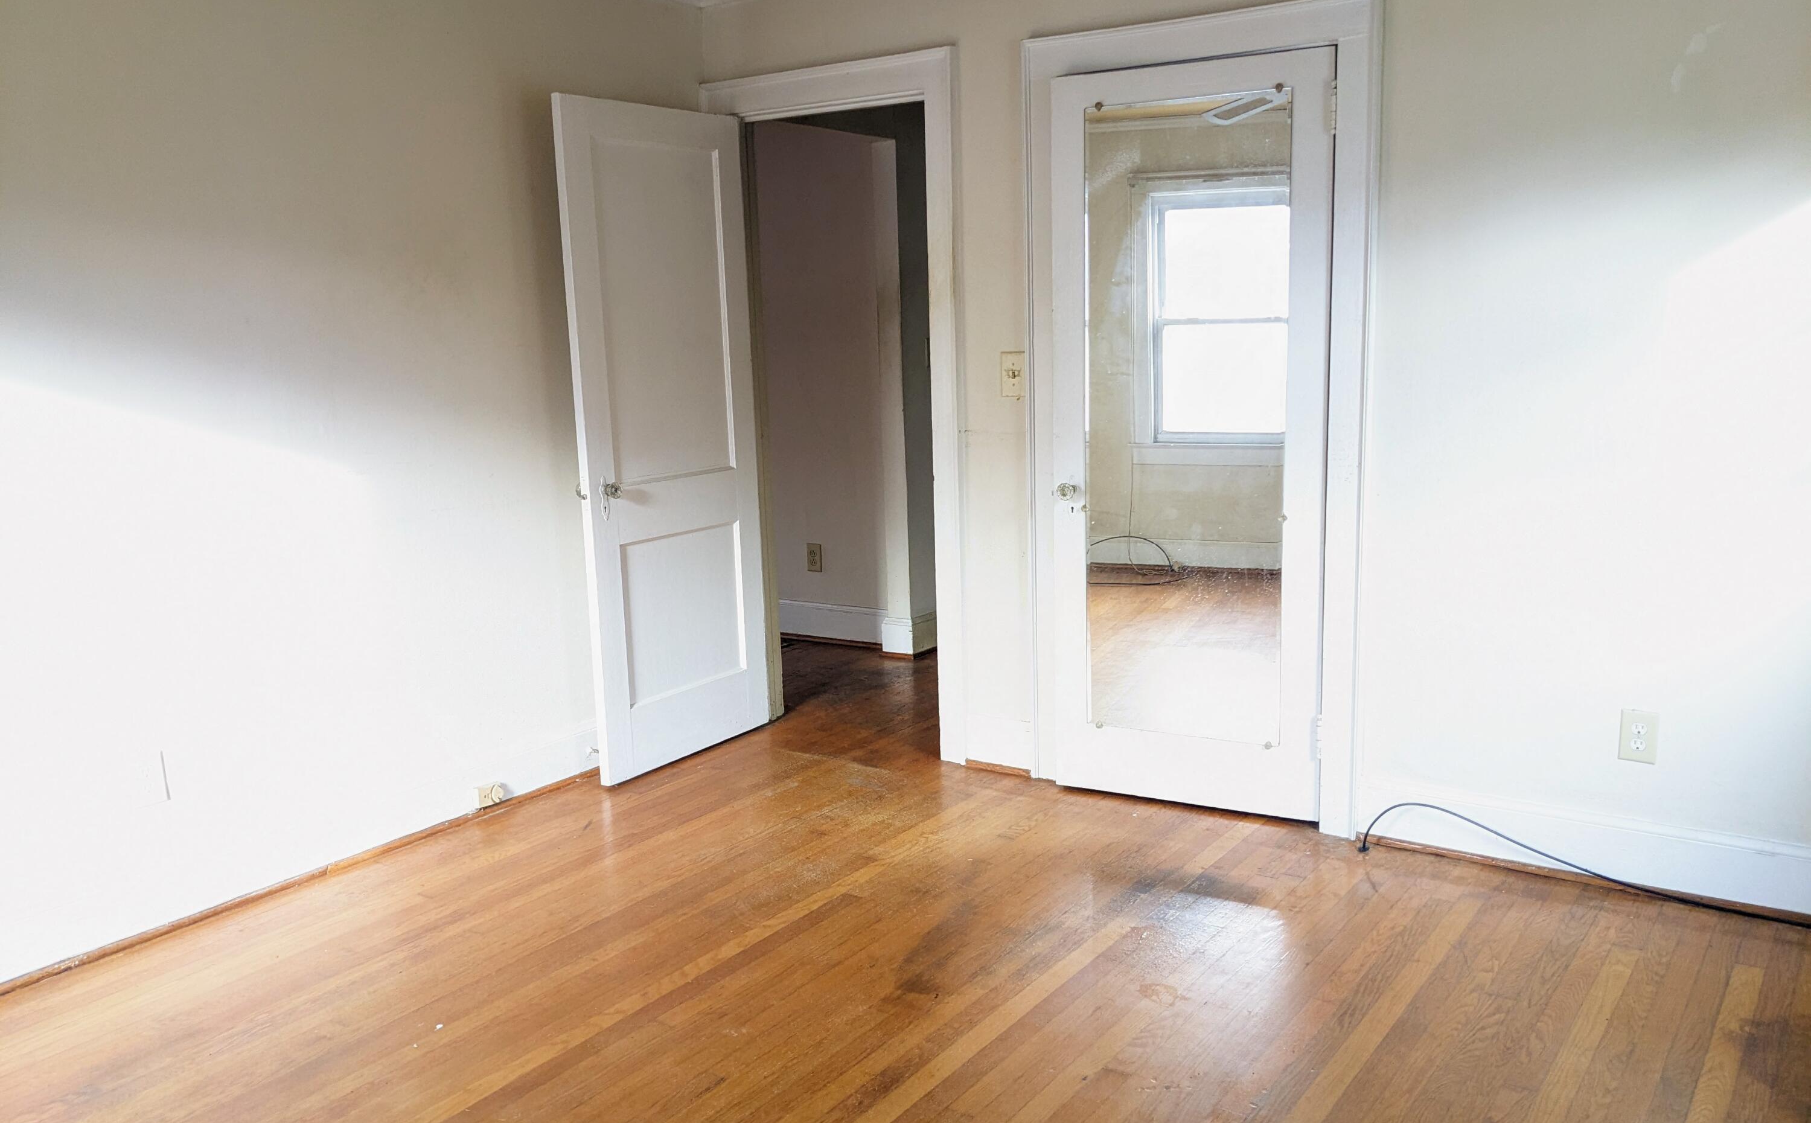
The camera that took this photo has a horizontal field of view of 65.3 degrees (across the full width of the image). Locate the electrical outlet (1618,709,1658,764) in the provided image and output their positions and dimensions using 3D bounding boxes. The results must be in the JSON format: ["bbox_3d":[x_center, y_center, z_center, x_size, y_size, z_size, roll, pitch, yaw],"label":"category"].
[{"bbox_3d":[1.710,0.410,3.294,0.075,0.119,0.012,6,13,35],"label":"electrical outlet"}]

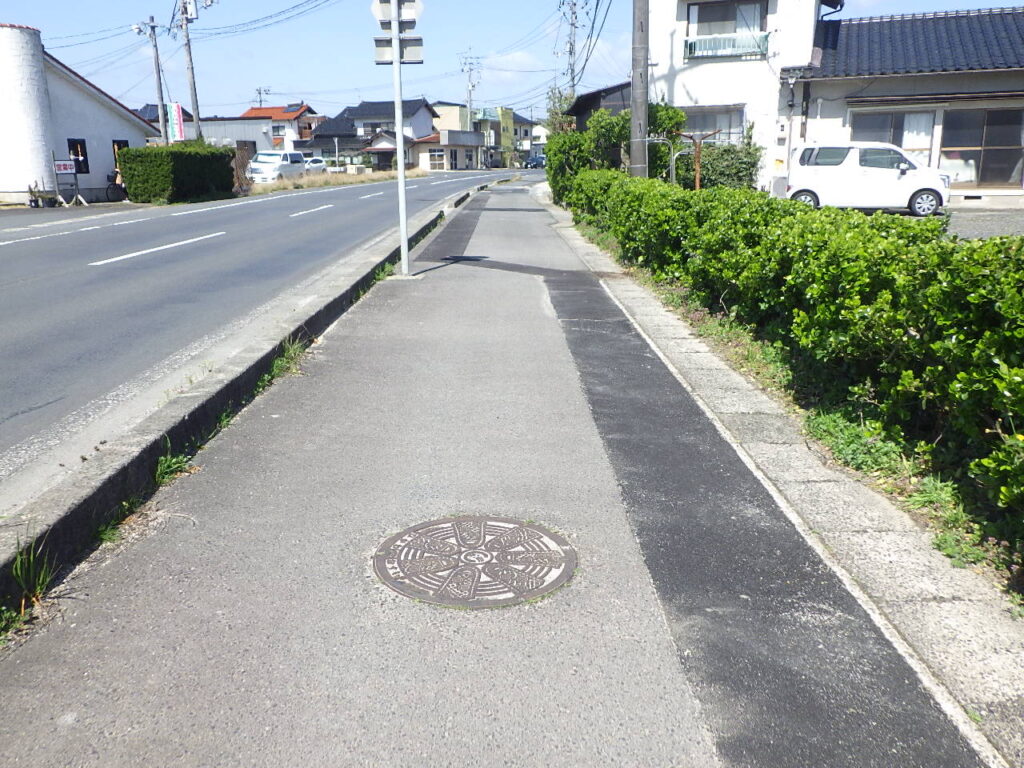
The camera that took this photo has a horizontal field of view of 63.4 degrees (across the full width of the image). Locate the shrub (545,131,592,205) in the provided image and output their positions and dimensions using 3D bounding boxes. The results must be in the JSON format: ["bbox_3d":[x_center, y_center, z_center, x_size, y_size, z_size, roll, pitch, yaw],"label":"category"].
[{"bbox_3d":[1.720,-6.700,25.640,1.400,2.150,1.450,0,15,0],"label":"shrub"}]

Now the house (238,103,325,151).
[{"bbox_3d":[-25.401,-26.952,91.579,7.300,7.250,6.800,2,15,10],"label":"house"}]

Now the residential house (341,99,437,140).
[{"bbox_3d":[-14.000,-28.856,96.300,9.300,7.700,6.600,5,16,19],"label":"residential house"}]

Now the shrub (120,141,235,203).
[{"bbox_3d":[-11.824,-7.378,29.464,1.700,1.670,5.300,0,15,4],"label":"shrub"}]

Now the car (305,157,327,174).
[{"bbox_3d":[-18.400,-19.689,74.442,1.700,1.520,4.100,6,16,21],"label":"car"}]

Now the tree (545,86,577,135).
[{"bbox_3d":[2.750,-13.759,46.001,2.100,5.050,2.100,0,15,0],"label":"tree"}]

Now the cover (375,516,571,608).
[{"bbox_3d":[-0.127,0.620,2.893,0.695,0.040,0.695,0,15,0],"label":"cover"}]

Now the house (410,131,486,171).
[{"bbox_3d":[-7.100,-25.804,91.951,5.000,4.100,8.500,7,17,24],"label":"house"}]

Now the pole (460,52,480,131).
[{"bbox_3d":[-4.604,-29.999,91.336,1.900,12.660,0.800,-1,15,0],"label":"pole"}]

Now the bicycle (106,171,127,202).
[{"bbox_3d":[-14.276,-7.506,31.287,1.750,1.080,0.580,-2,15,-7],"label":"bicycle"}]

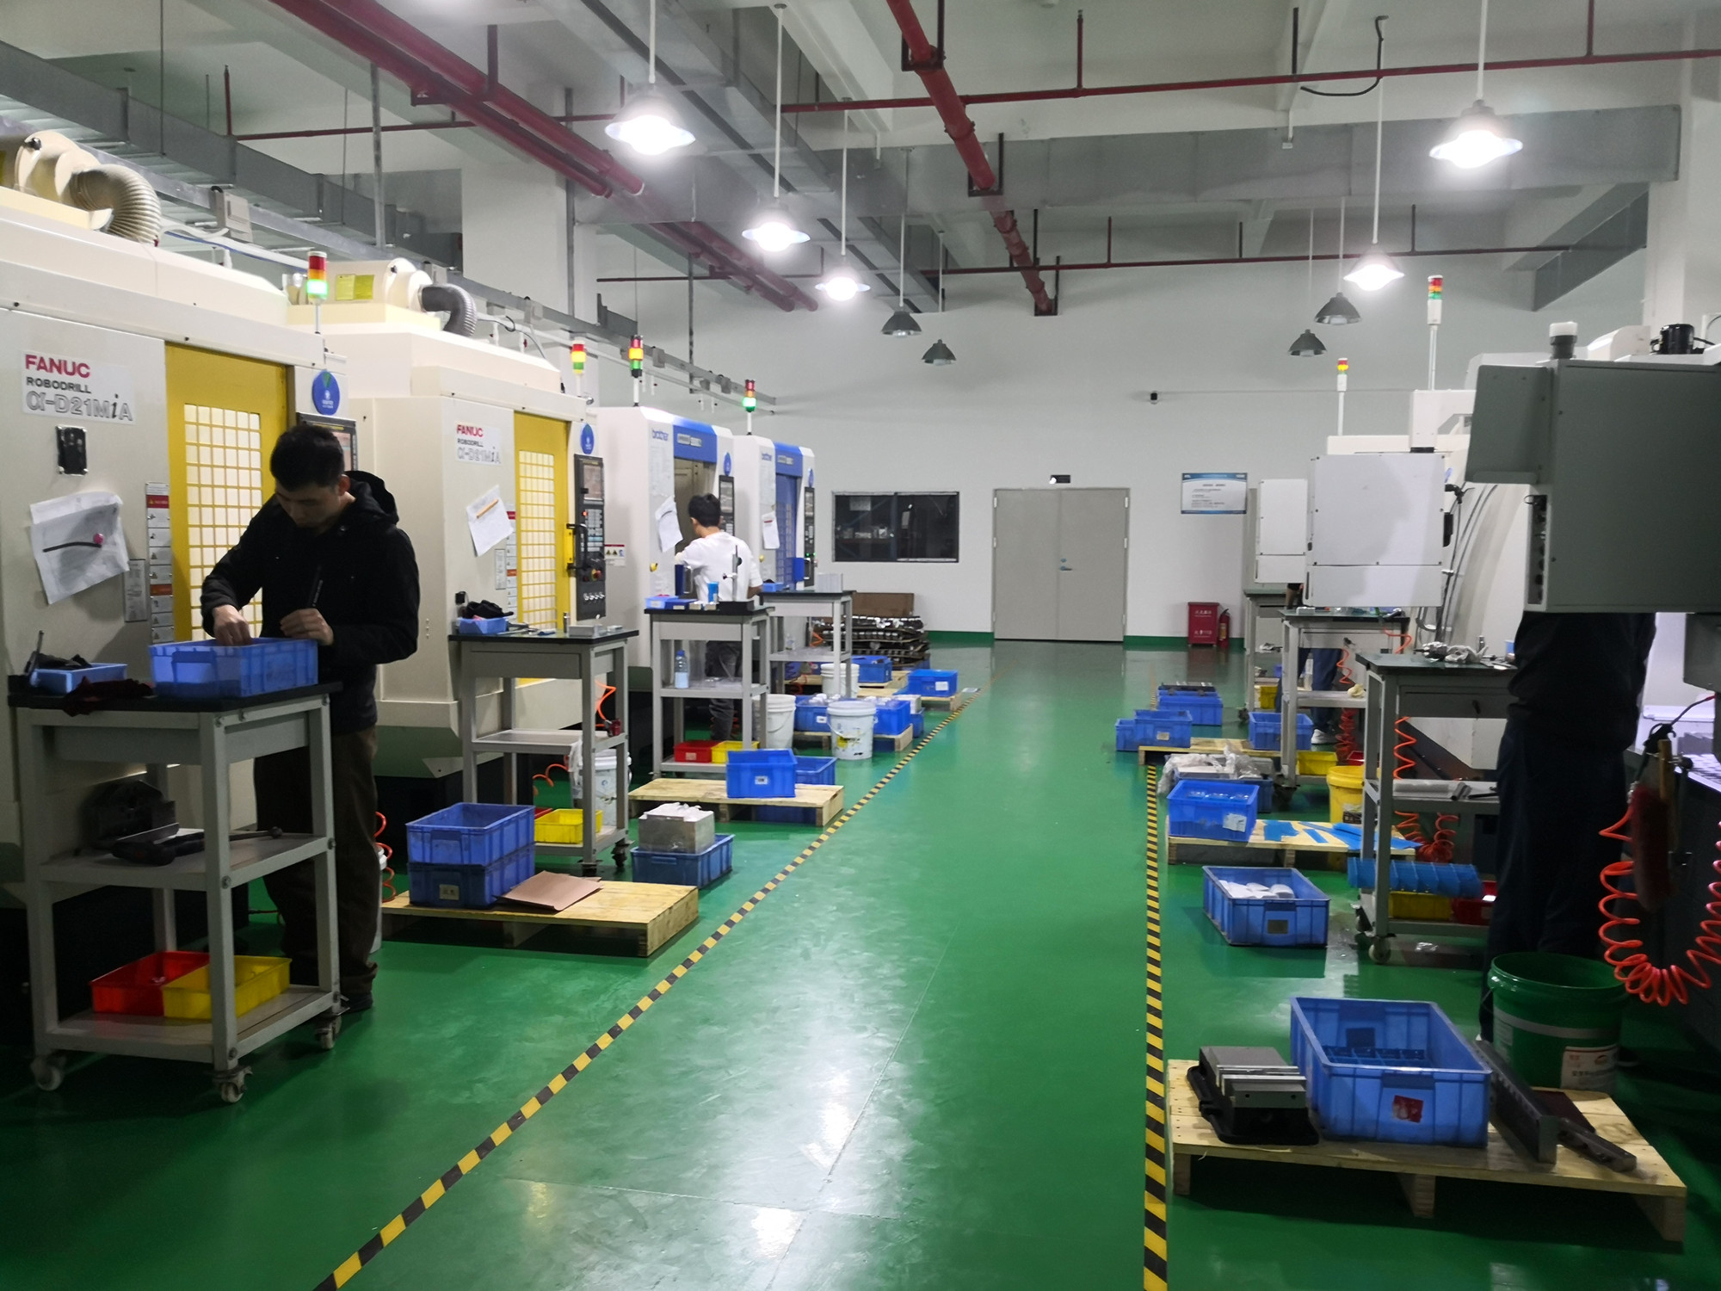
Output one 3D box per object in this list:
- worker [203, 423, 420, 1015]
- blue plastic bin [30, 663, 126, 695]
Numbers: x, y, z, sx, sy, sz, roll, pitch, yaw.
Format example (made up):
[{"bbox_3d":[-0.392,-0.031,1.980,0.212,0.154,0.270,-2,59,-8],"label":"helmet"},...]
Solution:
[{"bbox_3d":[-1.570,0.237,3.917,0.570,1.720,0.500,2,5,22],"label":"worker"},{"bbox_3d":[-2.130,0.084,3.662,0.120,0.064,0.190,1,5,15],"label":"blue plastic bin"}]

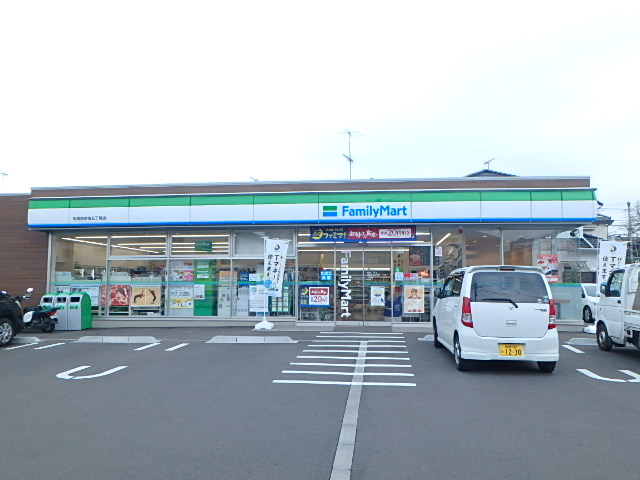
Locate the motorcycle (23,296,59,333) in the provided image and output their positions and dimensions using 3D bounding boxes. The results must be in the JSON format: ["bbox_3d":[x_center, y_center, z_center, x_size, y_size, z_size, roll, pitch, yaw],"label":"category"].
[{"bbox_3d":[-7.170,1.772,13.371,1.750,1.060,0.680,-1,-5,18],"label":"motorcycle"}]

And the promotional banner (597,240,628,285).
[{"bbox_3d":[6.955,0.773,12.750,0.660,1.550,0.080,-1,-5,10],"label":"promotional banner"}]

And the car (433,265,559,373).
[{"bbox_3d":[2.954,1.269,9.637,1.500,1.660,3.400,0,-3,3],"label":"car"}]

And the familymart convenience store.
[{"bbox_3d":[-0.069,0.770,18.190,14.300,3.780,10.000,0,-5,6],"label":"familymart convenience store"}]

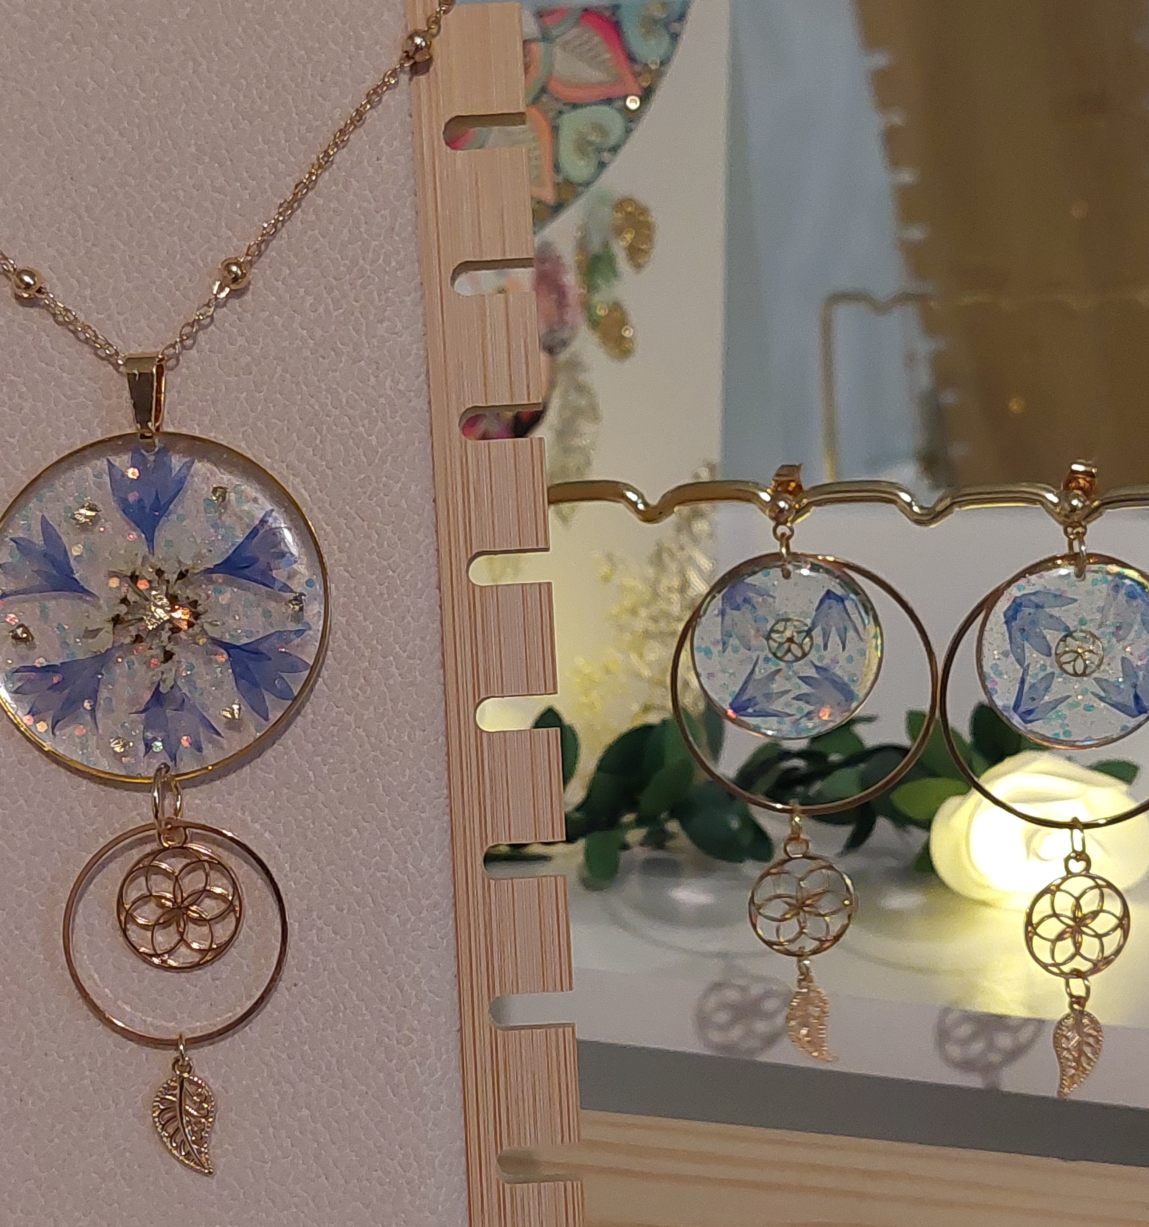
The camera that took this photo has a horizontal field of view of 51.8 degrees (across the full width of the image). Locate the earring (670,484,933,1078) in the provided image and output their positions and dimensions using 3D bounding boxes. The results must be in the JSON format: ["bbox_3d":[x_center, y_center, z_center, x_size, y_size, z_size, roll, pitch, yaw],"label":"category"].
[{"bbox_3d":[0.029,0.020,0.150,0.033,0.076,0.009,0,10,11],"label":"earring"}]

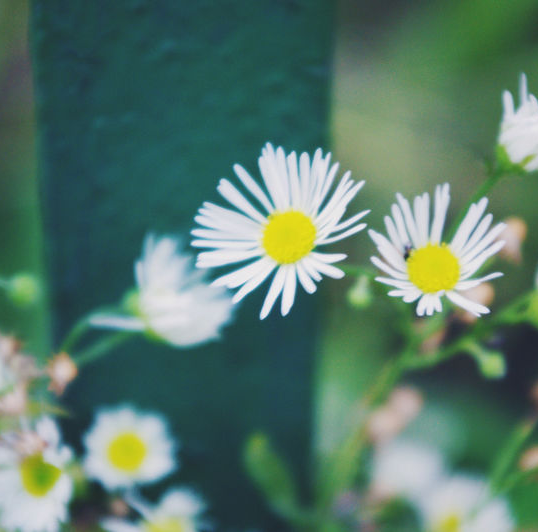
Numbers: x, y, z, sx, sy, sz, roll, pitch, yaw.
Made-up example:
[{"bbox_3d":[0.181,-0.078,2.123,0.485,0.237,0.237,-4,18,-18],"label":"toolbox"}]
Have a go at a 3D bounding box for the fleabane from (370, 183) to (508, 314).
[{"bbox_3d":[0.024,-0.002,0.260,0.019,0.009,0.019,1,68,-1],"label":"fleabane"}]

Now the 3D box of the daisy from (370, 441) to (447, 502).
[{"bbox_3d":[0.022,0.032,0.283,0.012,0.008,0.011,0,53,0],"label":"daisy"}]

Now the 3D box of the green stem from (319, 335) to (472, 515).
[{"bbox_3d":[0.017,0.023,0.260,0.009,0.037,0.005,31,33,0],"label":"green stem"}]

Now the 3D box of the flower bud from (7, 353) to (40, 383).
[{"bbox_3d":[-0.037,0.015,0.275,0.005,0.005,0.005,2,34,0],"label":"flower bud"}]

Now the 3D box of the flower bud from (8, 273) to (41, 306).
[{"bbox_3d":[-0.033,0.003,0.243,0.004,0.004,0.004,28,0,6],"label":"flower bud"}]

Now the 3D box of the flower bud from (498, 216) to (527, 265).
[{"bbox_3d":[0.036,-0.004,0.272,0.005,0.007,0.005,3,12,0],"label":"flower bud"}]

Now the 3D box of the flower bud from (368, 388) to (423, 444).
[{"bbox_3d":[0.019,0.022,0.268,0.007,0.009,0.007,36,21,0],"label":"flower bud"}]

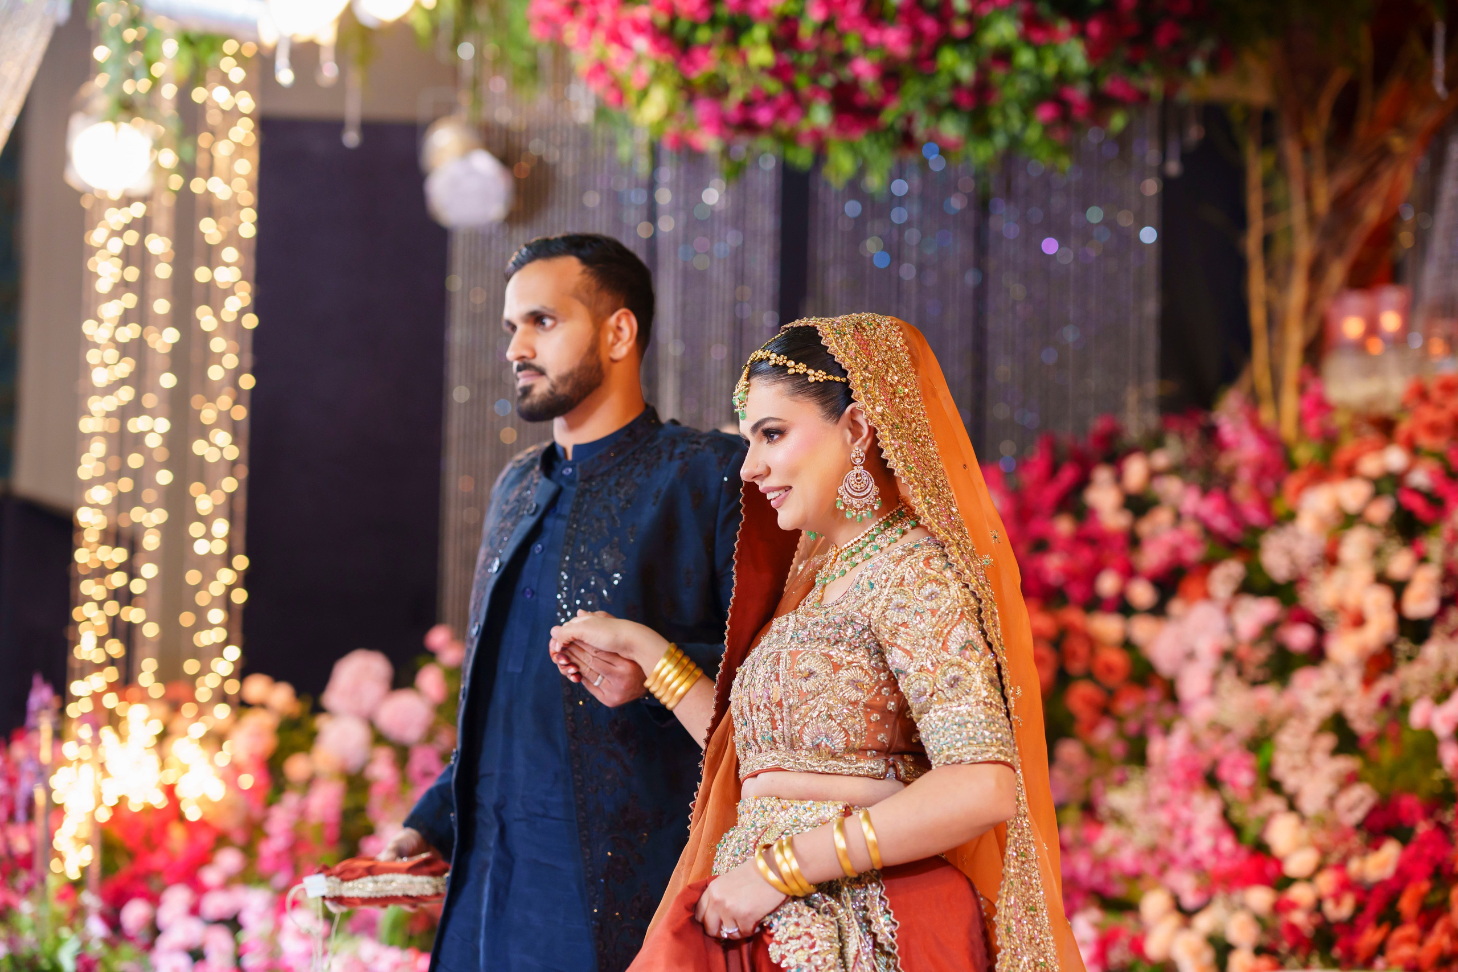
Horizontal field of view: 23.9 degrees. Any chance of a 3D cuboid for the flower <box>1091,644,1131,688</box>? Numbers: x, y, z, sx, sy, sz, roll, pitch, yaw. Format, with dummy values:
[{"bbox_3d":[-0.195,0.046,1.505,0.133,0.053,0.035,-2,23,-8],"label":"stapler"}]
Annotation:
[{"bbox_3d":[0.660,0.311,5.950,0.067,0.075,0.064,1,-3,12],"label":"flower"}]

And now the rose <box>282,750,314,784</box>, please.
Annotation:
[{"bbox_3d":[-0.788,0.514,6.300,0.056,0.060,0.051,1,-5,0],"label":"rose"}]

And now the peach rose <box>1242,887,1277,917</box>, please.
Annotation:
[{"bbox_3d":[0.855,0.670,5.550,0.053,0.048,0.045,0,-3,14],"label":"peach rose"}]

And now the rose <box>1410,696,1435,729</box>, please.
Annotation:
[{"bbox_3d":[1.108,0.362,5.500,0.044,0.051,0.042,-1,-7,17],"label":"rose"}]

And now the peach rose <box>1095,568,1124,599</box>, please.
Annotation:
[{"bbox_3d":[0.662,0.171,6.000,0.050,0.052,0.045,0,-3,17],"label":"peach rose"}]

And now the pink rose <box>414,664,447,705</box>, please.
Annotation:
[{"bbox_3d":[-0.554,0.369,6.420,0.062,0.079,0.062,1,-5,0],"label":"pink rose"}]

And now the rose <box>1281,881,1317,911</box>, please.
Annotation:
[{"bbox_3d":[0.911,0.656,5.500,0.057,0.051,0.047,-1,-7,15],"label":"rose"}]

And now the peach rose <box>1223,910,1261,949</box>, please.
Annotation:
[{"bbox_3d":[0.820,0.708,5.500,0.056,0.060,0.052,0,-3,14],"label":"peach rose"}]

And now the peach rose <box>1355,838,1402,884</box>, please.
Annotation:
[{"bbox_3d":[1.038,0.598,5.500,0.071,0.072,0.063,-1,-7,16],"label":"peach rose"}]

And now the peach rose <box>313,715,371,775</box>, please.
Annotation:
[{"bbox_3d":[-0.713,0.476,6.350,0.114,0.109,0.098,1,-5,0],"label":"peach rose"}]

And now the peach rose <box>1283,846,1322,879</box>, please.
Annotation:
[{"bbox_3d":[0.925,0.607,5.550,0.061,0.050,0.049,1,-3,4],"label":"peach rose"}]

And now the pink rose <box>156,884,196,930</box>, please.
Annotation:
[{"bbox_3d":[-0.988,0.752,6.150,0.073,0.083,0.066,1,-5,0],"label":"pink rose"}]

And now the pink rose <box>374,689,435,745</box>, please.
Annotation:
[{"bbox_3d":[-0.603,0.427,6.380,0.118,0.105,0.095,1,-5,0],"label":"pink rose"}]

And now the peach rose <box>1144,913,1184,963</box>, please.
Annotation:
[{"bbox_3d":[0.695,0.722,5.500,0.062,0.076,0.062,0,-3,21],"label":"peach rose"}]

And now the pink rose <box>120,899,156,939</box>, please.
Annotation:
[{"bbox_3d":[-0.928,0.678,5.400,0.055,0.062,0.053,1,-3,-7],"label":"pink rose"}]

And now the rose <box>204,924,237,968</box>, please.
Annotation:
[{"bbox_3d":[-0.910,0.822,6.150,0.059,0.079,0.059,1,-5,0],"label":"rose"}]

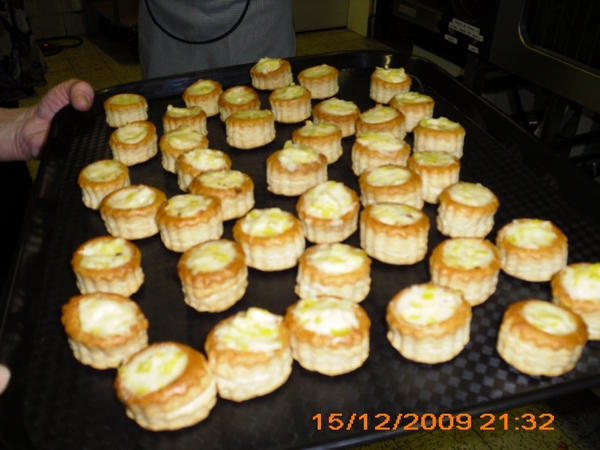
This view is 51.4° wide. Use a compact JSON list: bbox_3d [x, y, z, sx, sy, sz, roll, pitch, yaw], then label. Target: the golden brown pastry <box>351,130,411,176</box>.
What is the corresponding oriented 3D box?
[{"bbox_3d":[0.068,-0.060,0.525,0.047,0.021,0.047,-3,32,2],"label":"golden brown pastry"}]

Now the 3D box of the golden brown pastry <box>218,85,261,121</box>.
[{"bbox_3d":[-0.066,-0.134,0.688,0.044,0.025,0.044,-5,31,0],"label":"golden brown pastry"}]

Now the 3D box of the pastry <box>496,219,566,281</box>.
[{"bbox_3d":[0.147,0.015,0.396,0.042,0.022,0.042,-3,32,2],"label":"pastry"}]

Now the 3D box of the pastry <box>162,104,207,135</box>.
[{"bbox_3d":[-0.107,-0.094,0.585,0.041,0.022,0.041,-3,31,0],"label":"pastry"}]

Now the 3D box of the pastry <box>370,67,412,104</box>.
[{"bbox_3d":[0.105,-0.161,0.722,0.048,0.028,0.048,2,31,8],"label":"pastry"}]

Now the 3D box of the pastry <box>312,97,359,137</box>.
[{"bbox_3d":[0.038,-0.112,0.646,0.048,0.026,0.048,-1,31,3],"label":"pastry"}]

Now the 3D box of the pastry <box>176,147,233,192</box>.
[{"bbox_3d":[-0.084,-0.046,0.549,0.044,0.026,0.044,-5,31,0],"label":"pastry"}]

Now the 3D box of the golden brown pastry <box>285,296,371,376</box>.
[{"bbox_3d":[0.016,0.059,0.341,0.046,0.021,0.046,-3,32,2],"label":"golden brown pastry"}]

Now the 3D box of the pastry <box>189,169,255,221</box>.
[{"bbox_3d":[-0.057,-0.023,0.466,0.047,0.021,0.047,-3,31,0],"label":"pastry"}]

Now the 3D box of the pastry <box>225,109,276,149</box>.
[{"bbox_3d":[-0.049,-0.096,0.624,0.045,0.024,0.045,-5,31,0],"label":"pastry"}]

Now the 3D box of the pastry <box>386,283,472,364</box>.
[{"bbox_3d":[0.075,0.055,0.364,0.048,0.026,0.048,5,32,12],"label":"pastry"}]

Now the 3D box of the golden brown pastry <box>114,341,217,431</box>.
[{"bbox_3d":[-0.071,0.083,0.333,0.051,0.022,0.051,-11,32,-15],"label":"golden brown pastry"}]

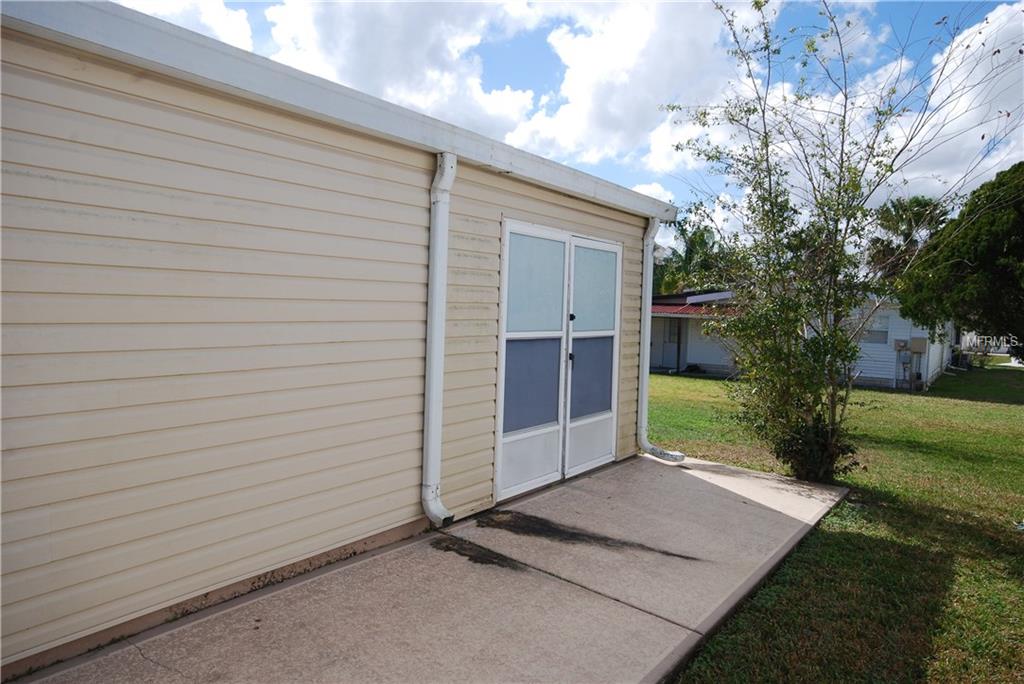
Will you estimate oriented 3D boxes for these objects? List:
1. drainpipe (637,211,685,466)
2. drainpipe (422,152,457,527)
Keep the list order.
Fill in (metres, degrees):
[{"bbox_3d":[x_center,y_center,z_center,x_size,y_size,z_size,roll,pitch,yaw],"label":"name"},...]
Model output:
[{"bbox_3d":[1.499,-0.026,6.111,0.485,2.355,0.095,5,5,37],"label":"drainpipe"},{"bbox_3d":[-0.419,0.005,3.854,0.175,2.295,0.095,5,5,37],"label":"drainpipe"}]

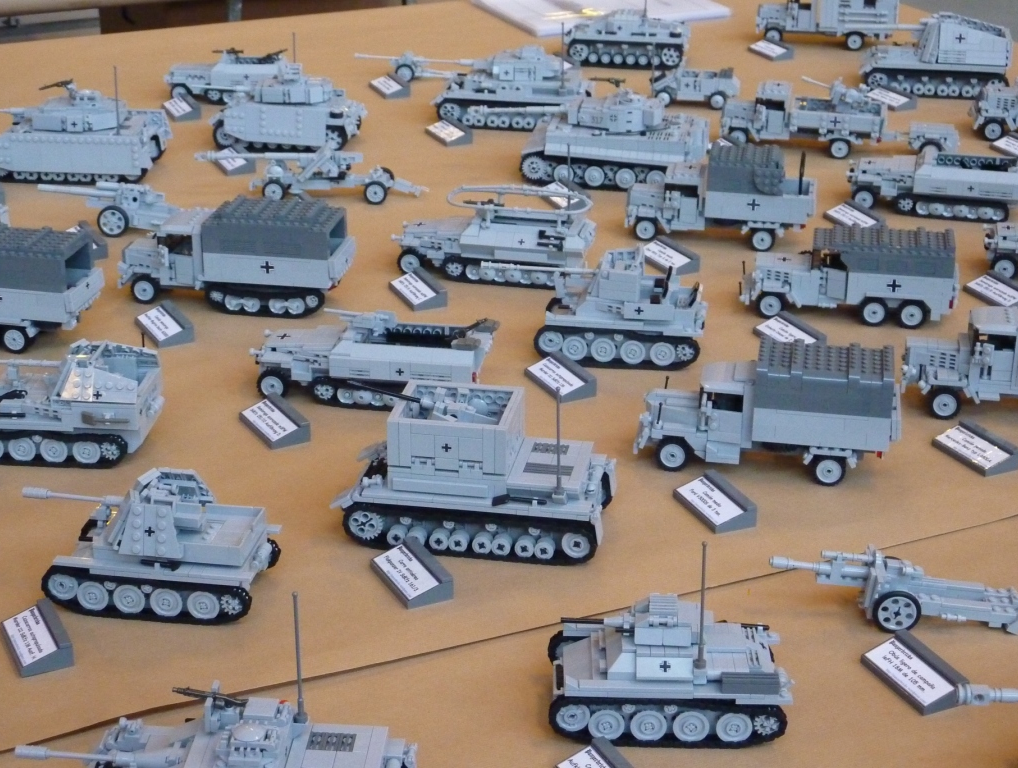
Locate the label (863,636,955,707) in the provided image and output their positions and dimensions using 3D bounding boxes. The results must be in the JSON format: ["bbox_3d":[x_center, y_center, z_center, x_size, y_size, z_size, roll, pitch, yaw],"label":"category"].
[{"bbox_3d":[0.237,0.170,1.103,0.022,0.002,0.060,-24,31,-17],"label":"label"}]

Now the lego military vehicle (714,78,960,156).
[{"bbox_3d":[0.376,-0.305,2.105,0.267,0.086,0.062,6,25,14],"label":"lego military vehicle"}]

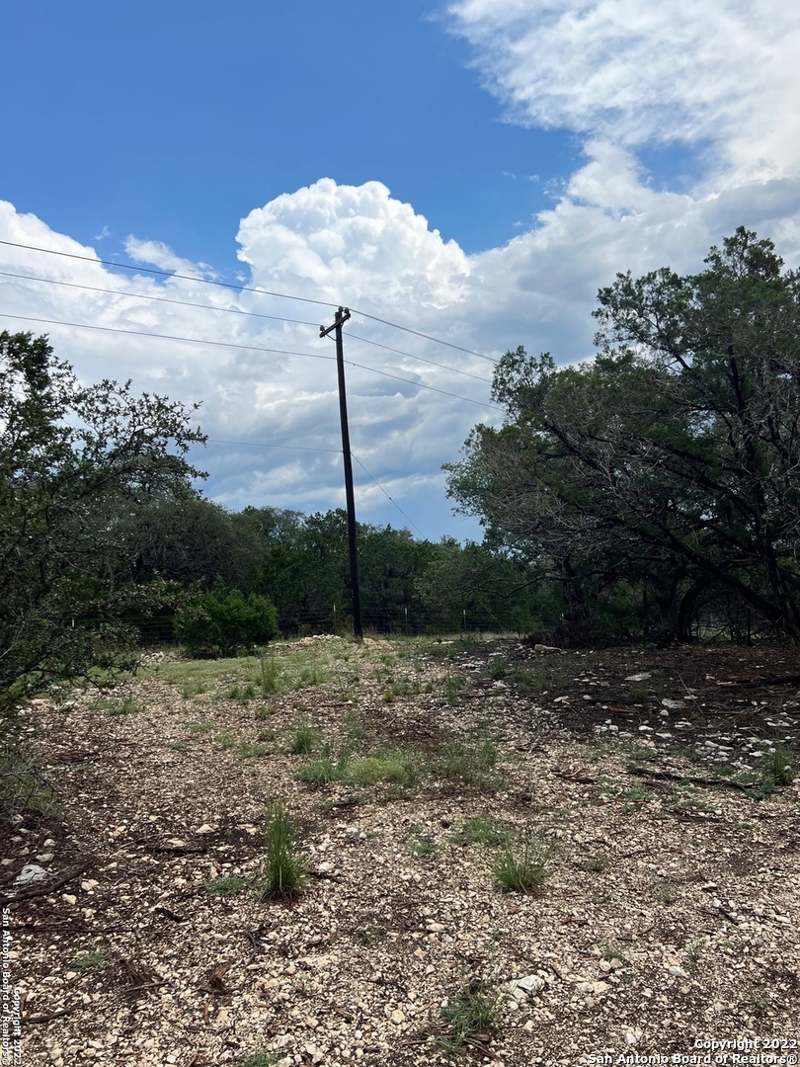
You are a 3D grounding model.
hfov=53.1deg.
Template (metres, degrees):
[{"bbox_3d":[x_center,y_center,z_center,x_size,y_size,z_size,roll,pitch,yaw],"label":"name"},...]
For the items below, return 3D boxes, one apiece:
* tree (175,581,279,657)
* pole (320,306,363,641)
[{"bbox_3d":[-4.200,2.070,19.400,2.500,1.800,2.400,-1,-4,0],"label":"tree"},{"bbox_3d":[-1.399,-1.745,22.125,0.320,9.250,1.750,-1,-5,-33],"label":"pole"}]

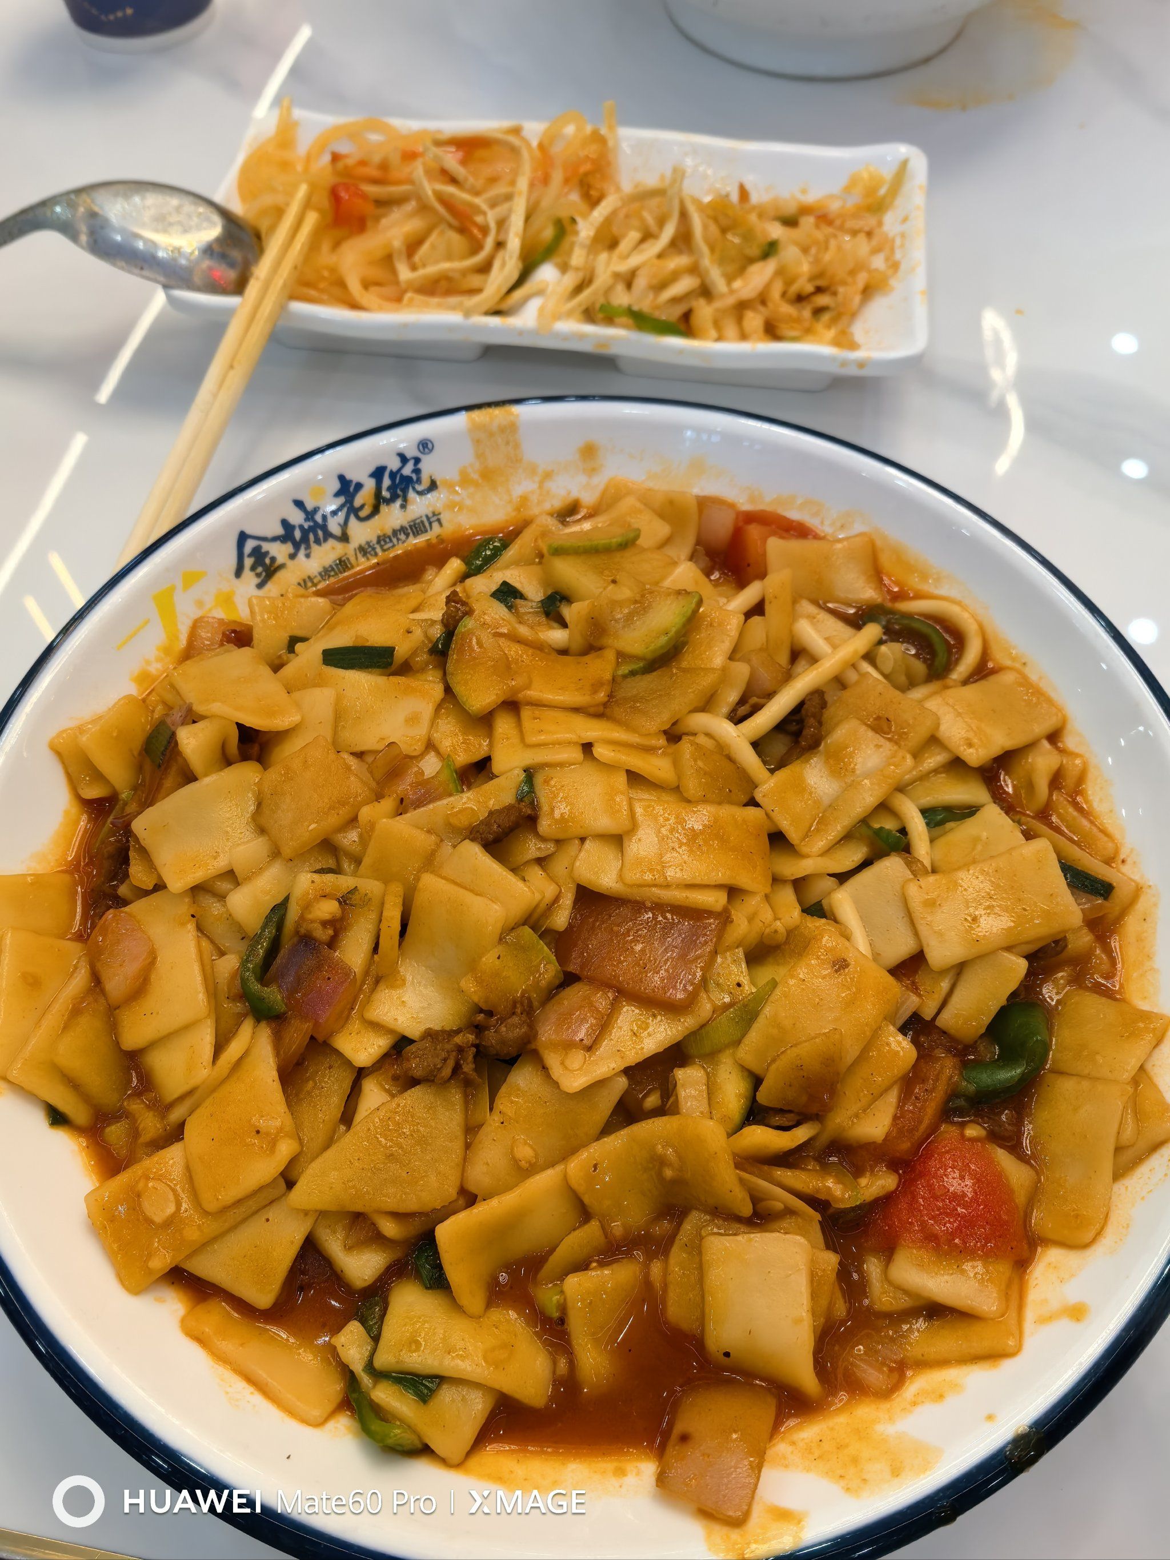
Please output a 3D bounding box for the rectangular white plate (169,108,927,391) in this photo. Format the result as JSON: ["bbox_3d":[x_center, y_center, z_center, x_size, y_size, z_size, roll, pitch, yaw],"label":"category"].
[{"bbox_3d":[-0.006,-0.159,0.370,0.212,0.027,0.100,6,58,5],"label":"rectangular white plate"}]

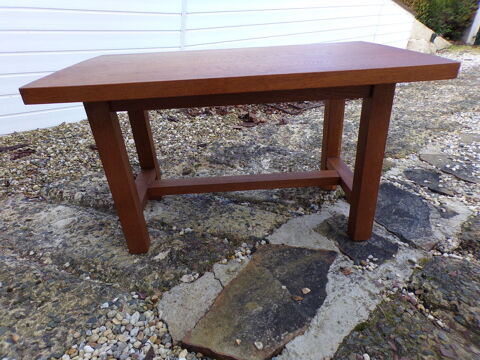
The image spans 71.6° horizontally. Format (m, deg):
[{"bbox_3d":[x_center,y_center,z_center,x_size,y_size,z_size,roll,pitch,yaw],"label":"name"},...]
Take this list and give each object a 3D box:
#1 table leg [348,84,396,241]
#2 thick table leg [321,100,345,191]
[{"bbox_3d":[0.358,-0.045,0.922,0.053,0.488,0.055,-4,27,-1],"label":"table leg"},{"bbox_3d":[0.339,-0.192,1.210,0.053,0.491,0.055,-4,27,-1],"label":"thick table leg"}]

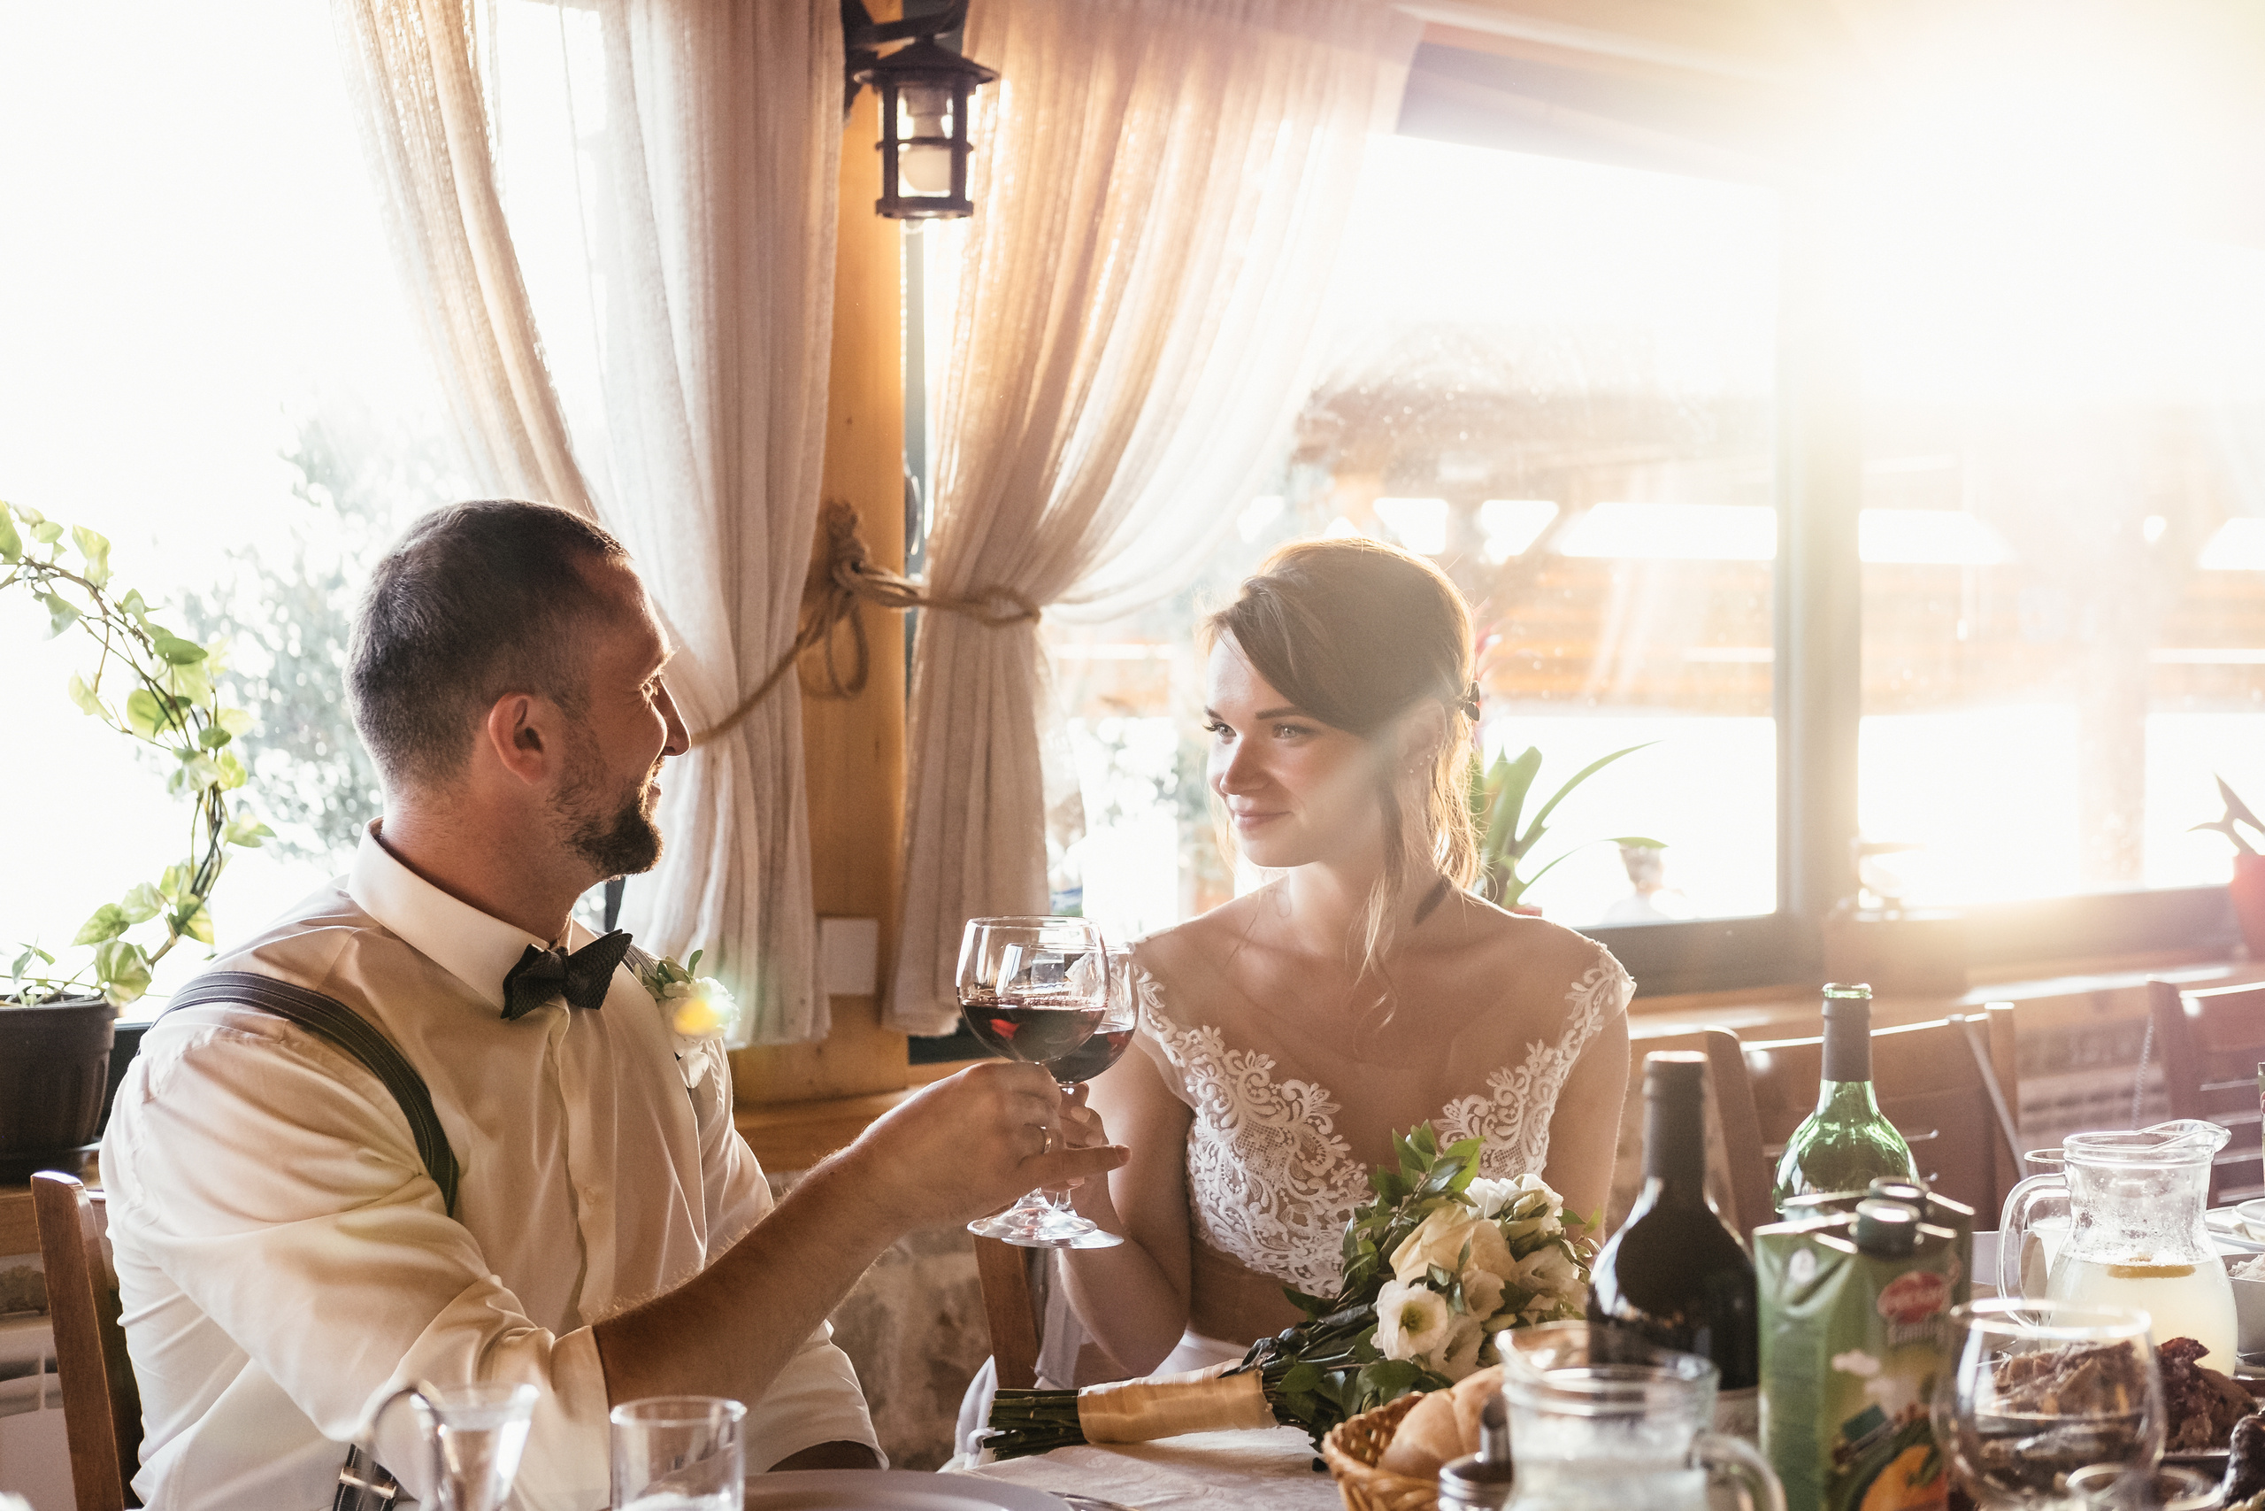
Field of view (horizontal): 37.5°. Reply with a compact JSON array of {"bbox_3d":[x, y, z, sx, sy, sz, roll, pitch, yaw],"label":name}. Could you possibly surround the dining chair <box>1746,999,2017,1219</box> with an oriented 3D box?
[{"bbox_3d":[0.820,0.696,2.818,0.430,0.920,0.500,-1,2,-40],"label":"dining chair"}]

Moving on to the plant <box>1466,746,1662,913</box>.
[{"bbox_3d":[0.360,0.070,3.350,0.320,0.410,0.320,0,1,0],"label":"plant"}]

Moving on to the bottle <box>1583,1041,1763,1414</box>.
[{"bbox_3d":[0.249,0.287,1.534,0.078,0.303,0.078,0,1,0],"label":"bottle"}]

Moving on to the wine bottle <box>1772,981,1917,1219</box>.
[{"bbox_3d":[0.413,0.285,1.929,0.086,0.305,0.086,0,1,0],"label":"wine bottle"}]

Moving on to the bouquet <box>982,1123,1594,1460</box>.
[{"bbox_3d":[0.095,0.333,2.030,0.370,0.195,0.190,-8,-3,-6],"label":"bouquet"}]

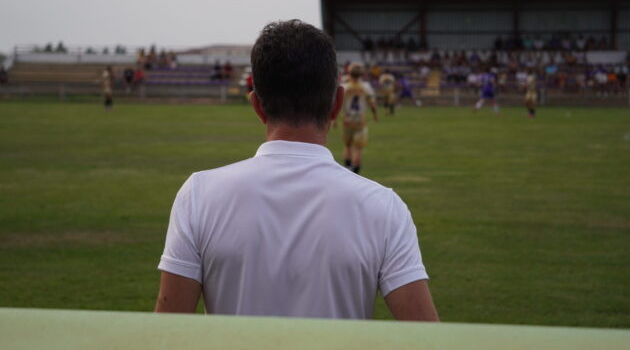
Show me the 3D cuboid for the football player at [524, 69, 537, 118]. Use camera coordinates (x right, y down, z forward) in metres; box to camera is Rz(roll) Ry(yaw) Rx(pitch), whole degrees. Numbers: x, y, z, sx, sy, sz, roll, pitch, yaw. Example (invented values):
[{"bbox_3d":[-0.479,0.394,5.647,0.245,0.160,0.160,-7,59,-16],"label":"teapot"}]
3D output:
[{"bbox_3d":[7.584,-2.904,50.500,0.440,1.760,0.480,-1,4,-18],"label":"football player"}]

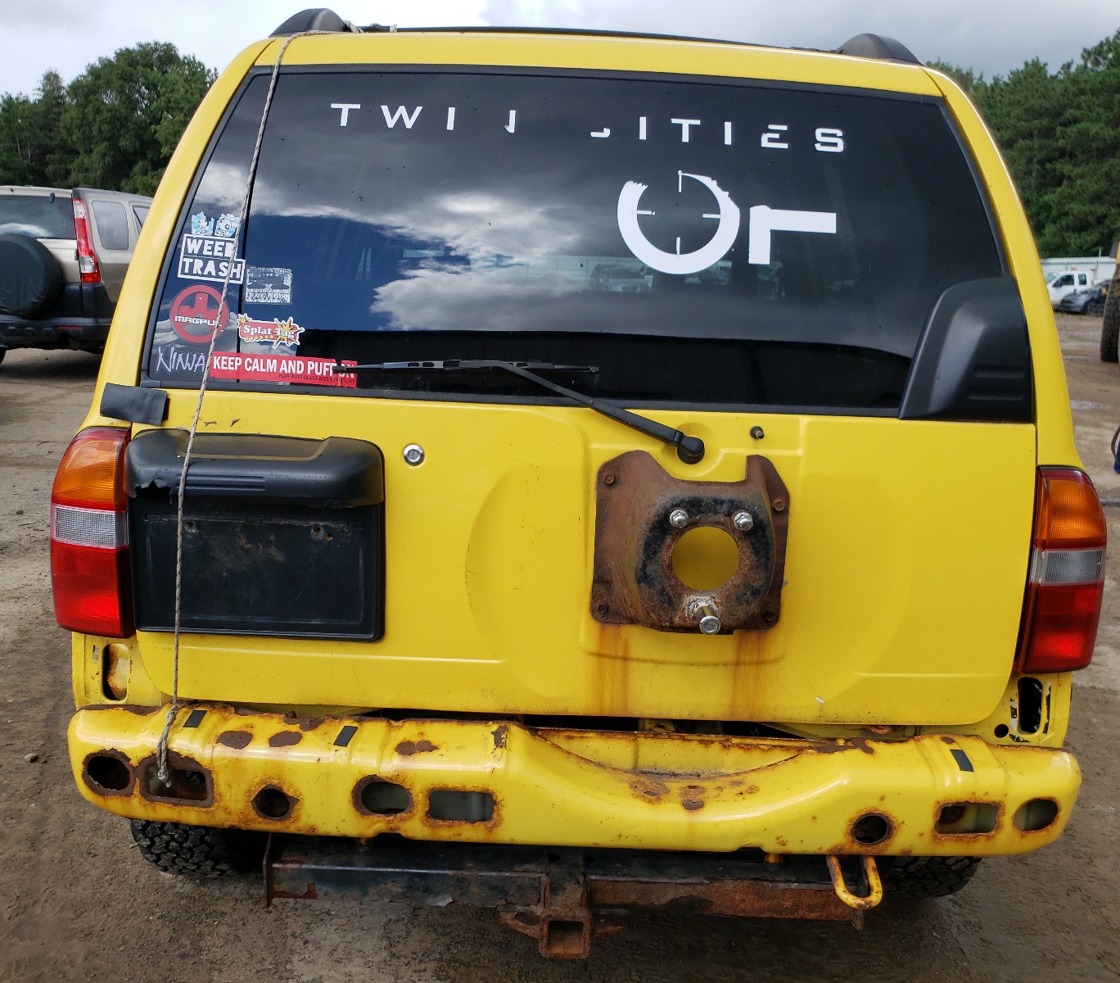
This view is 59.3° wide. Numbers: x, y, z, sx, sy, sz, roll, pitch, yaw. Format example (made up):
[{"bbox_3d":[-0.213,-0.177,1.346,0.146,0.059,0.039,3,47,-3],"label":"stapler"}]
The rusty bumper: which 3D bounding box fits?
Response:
[{"bbox_3d":[0.019,0.412,1.410,1.410,0.138,0.165,2,13,0],"label":"rusty bumper"}]

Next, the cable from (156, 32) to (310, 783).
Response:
[{"bbox_3d":[-0.461,-0.137,1.397,0.135,1.055,0.400,2,13,0],"label":"cable"}]

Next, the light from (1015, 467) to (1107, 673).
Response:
[{"bbox_3d":[0.715,0.111,1.398,0.147,0.301,0.105,2,13,0],"label":"light"}]

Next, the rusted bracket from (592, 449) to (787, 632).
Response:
[{"bbox_3d":[0.178,0.081,1.300,0.264,0.244,0.125,2,13,0],"label":"rusted bracket"}]

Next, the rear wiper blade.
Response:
[{"bbox_3d":[-0.054,-0.107,1.288,0.490,0.128,0.085,2,13,0],"label":"rear wiper blade"}]

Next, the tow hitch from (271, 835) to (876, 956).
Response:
[{"bbox_3d":[0.013,0.592,1.530,0.935,0.133,0.235,2,13,0],"label":"tow hitch"}]

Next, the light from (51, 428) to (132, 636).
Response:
[{"bbox_3d":[-0.658,0.053,1.389,0.140,0.302,0.105,2,13,0],"label":"light"}]

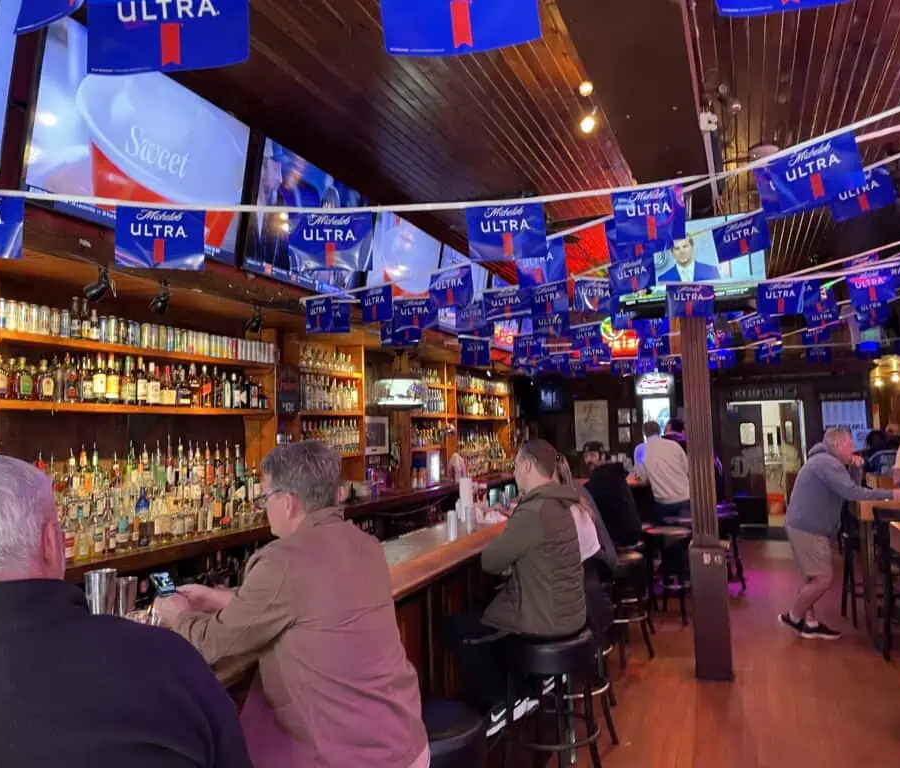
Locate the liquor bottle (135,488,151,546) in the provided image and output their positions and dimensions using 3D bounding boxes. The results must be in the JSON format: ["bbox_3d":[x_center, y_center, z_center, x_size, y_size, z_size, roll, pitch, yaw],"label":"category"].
[{"bbox_3d":[-1.665,0.729,4.165,0.085,0.325,0.085,-4,-4,24],"label":"liquor bottle"}]

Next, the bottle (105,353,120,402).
[{"bbox_3d":[-2.019,-0.035,4.594,0.077,0.304,0.077,-4,-5,21],"label":"bottle"}]

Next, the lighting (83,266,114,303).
[{"bbox_3d":[-1.850,-0.524,4.048,0.150,0.185,0.100,-2,-4,8],"label":"lighting"}]

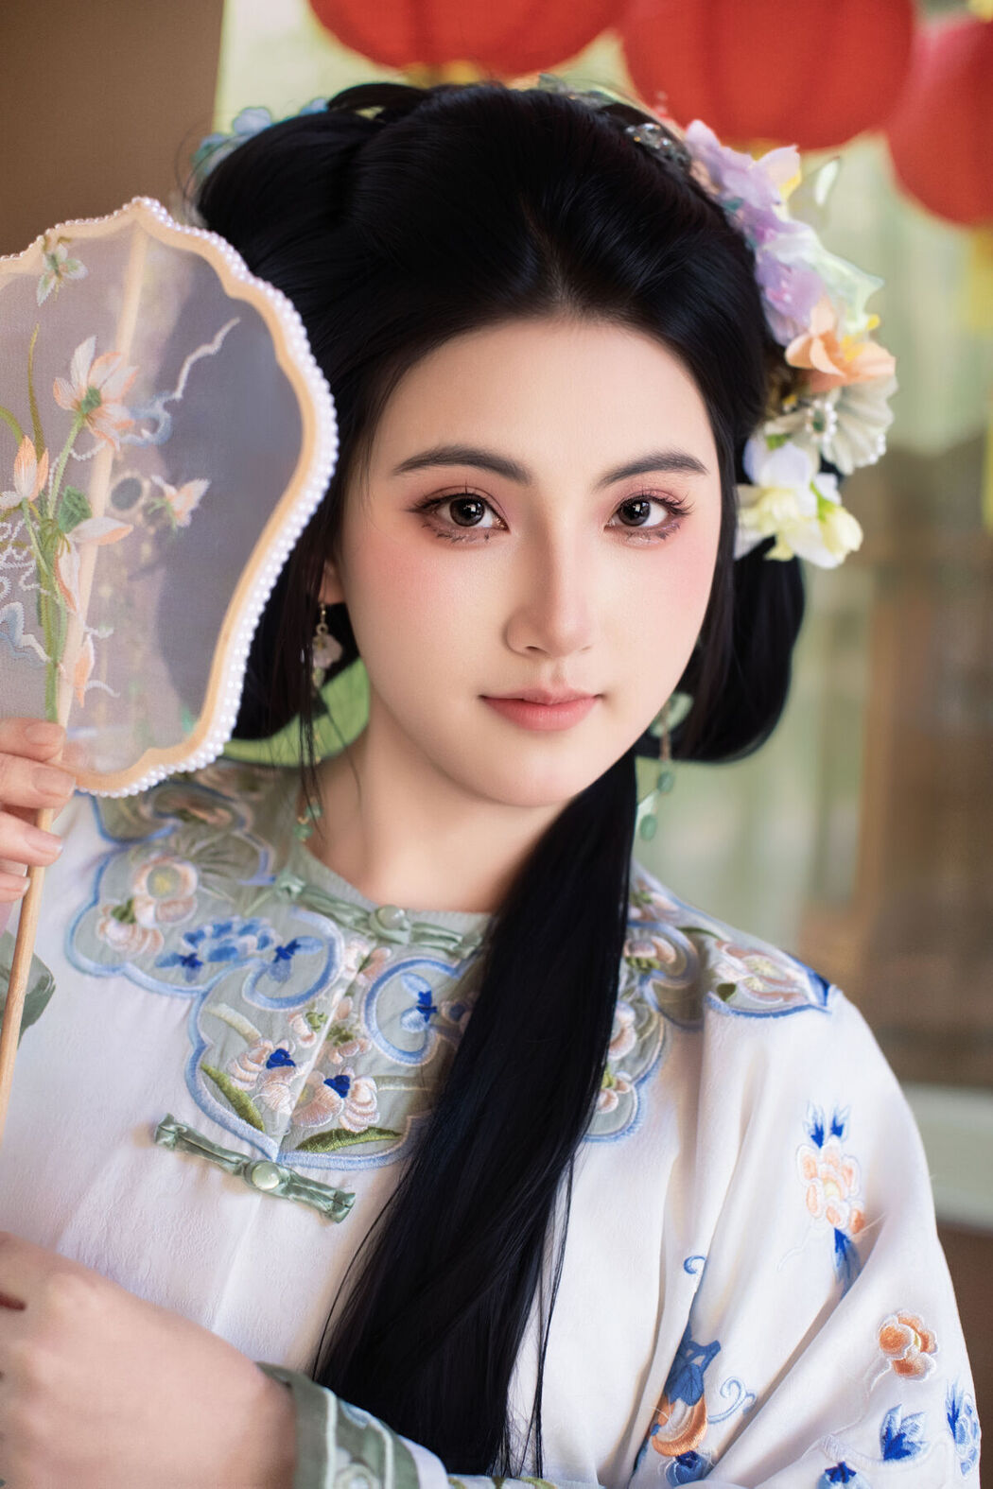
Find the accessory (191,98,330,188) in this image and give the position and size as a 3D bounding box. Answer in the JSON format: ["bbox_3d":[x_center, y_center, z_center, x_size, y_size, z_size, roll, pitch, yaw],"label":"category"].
[{"bbox_3d":[-0.100,-0.254,0.860,0.062,0.043,0.040,3,5,-6],"label":"accessory"}]

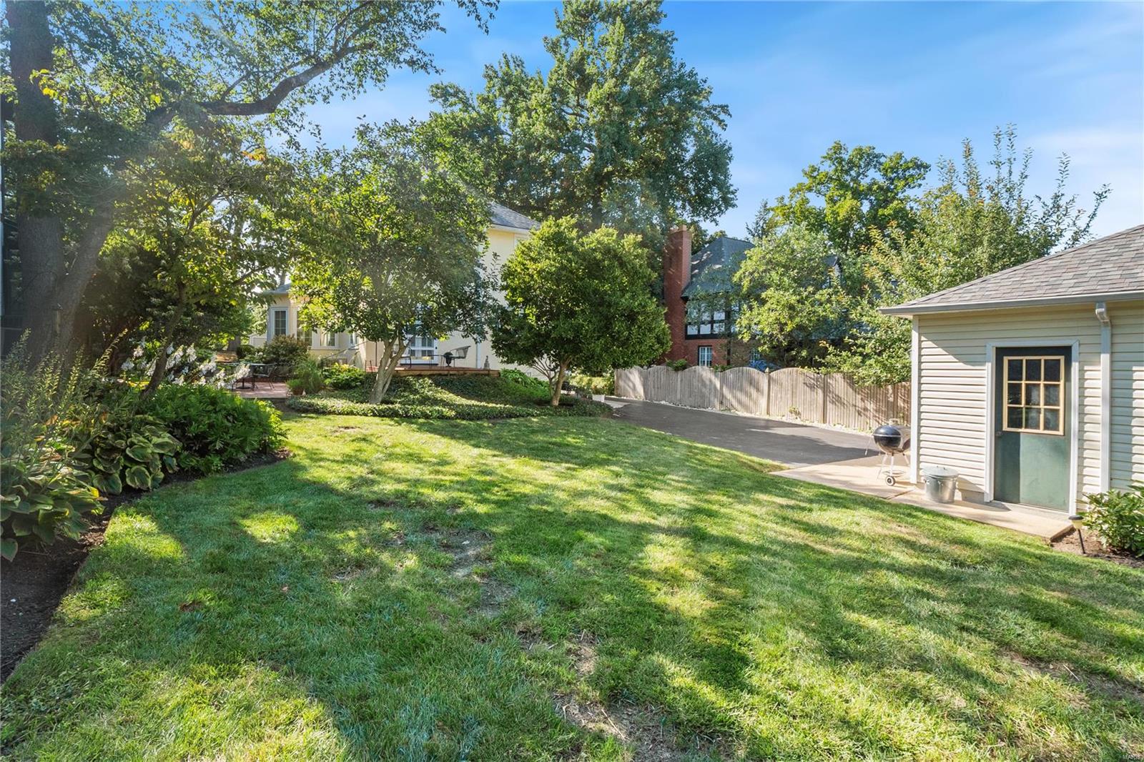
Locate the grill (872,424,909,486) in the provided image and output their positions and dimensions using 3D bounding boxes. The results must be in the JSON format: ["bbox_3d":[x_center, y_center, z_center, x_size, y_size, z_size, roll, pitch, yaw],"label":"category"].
[{"bbox_3d":[5.040,1.080,7.930,0.580,1.000,0.620,1,2,34],"label":"grill"}]

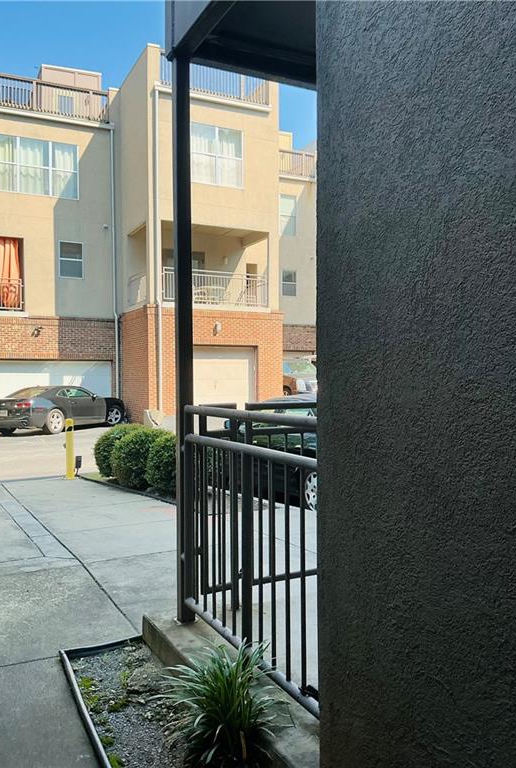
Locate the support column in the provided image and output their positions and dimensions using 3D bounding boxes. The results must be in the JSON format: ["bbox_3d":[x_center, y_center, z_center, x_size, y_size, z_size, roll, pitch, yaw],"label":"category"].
[{"bbox_3d":[-0.371,-0.215,3.131,0.071,2.840,0.071,-1,1,-26],"label":"support column"}]

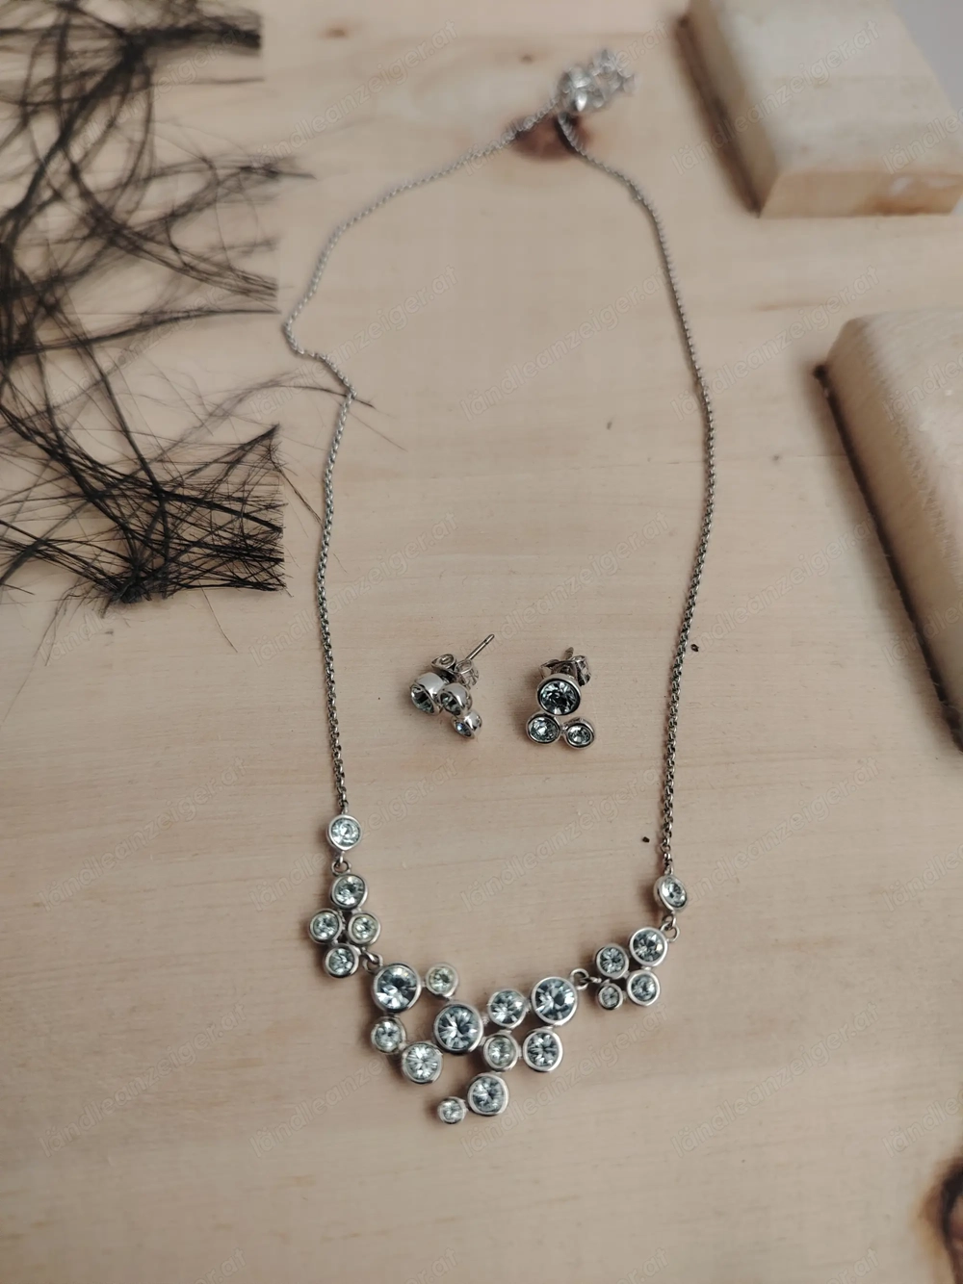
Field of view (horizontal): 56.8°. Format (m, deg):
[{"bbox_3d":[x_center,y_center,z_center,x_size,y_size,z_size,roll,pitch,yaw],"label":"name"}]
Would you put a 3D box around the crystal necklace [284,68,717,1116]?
[{"bbox_3d":[0.003,-0.043,0.158,0.078,0.005,0.225,-2,61,-3],"label":"crystal necklace"}]

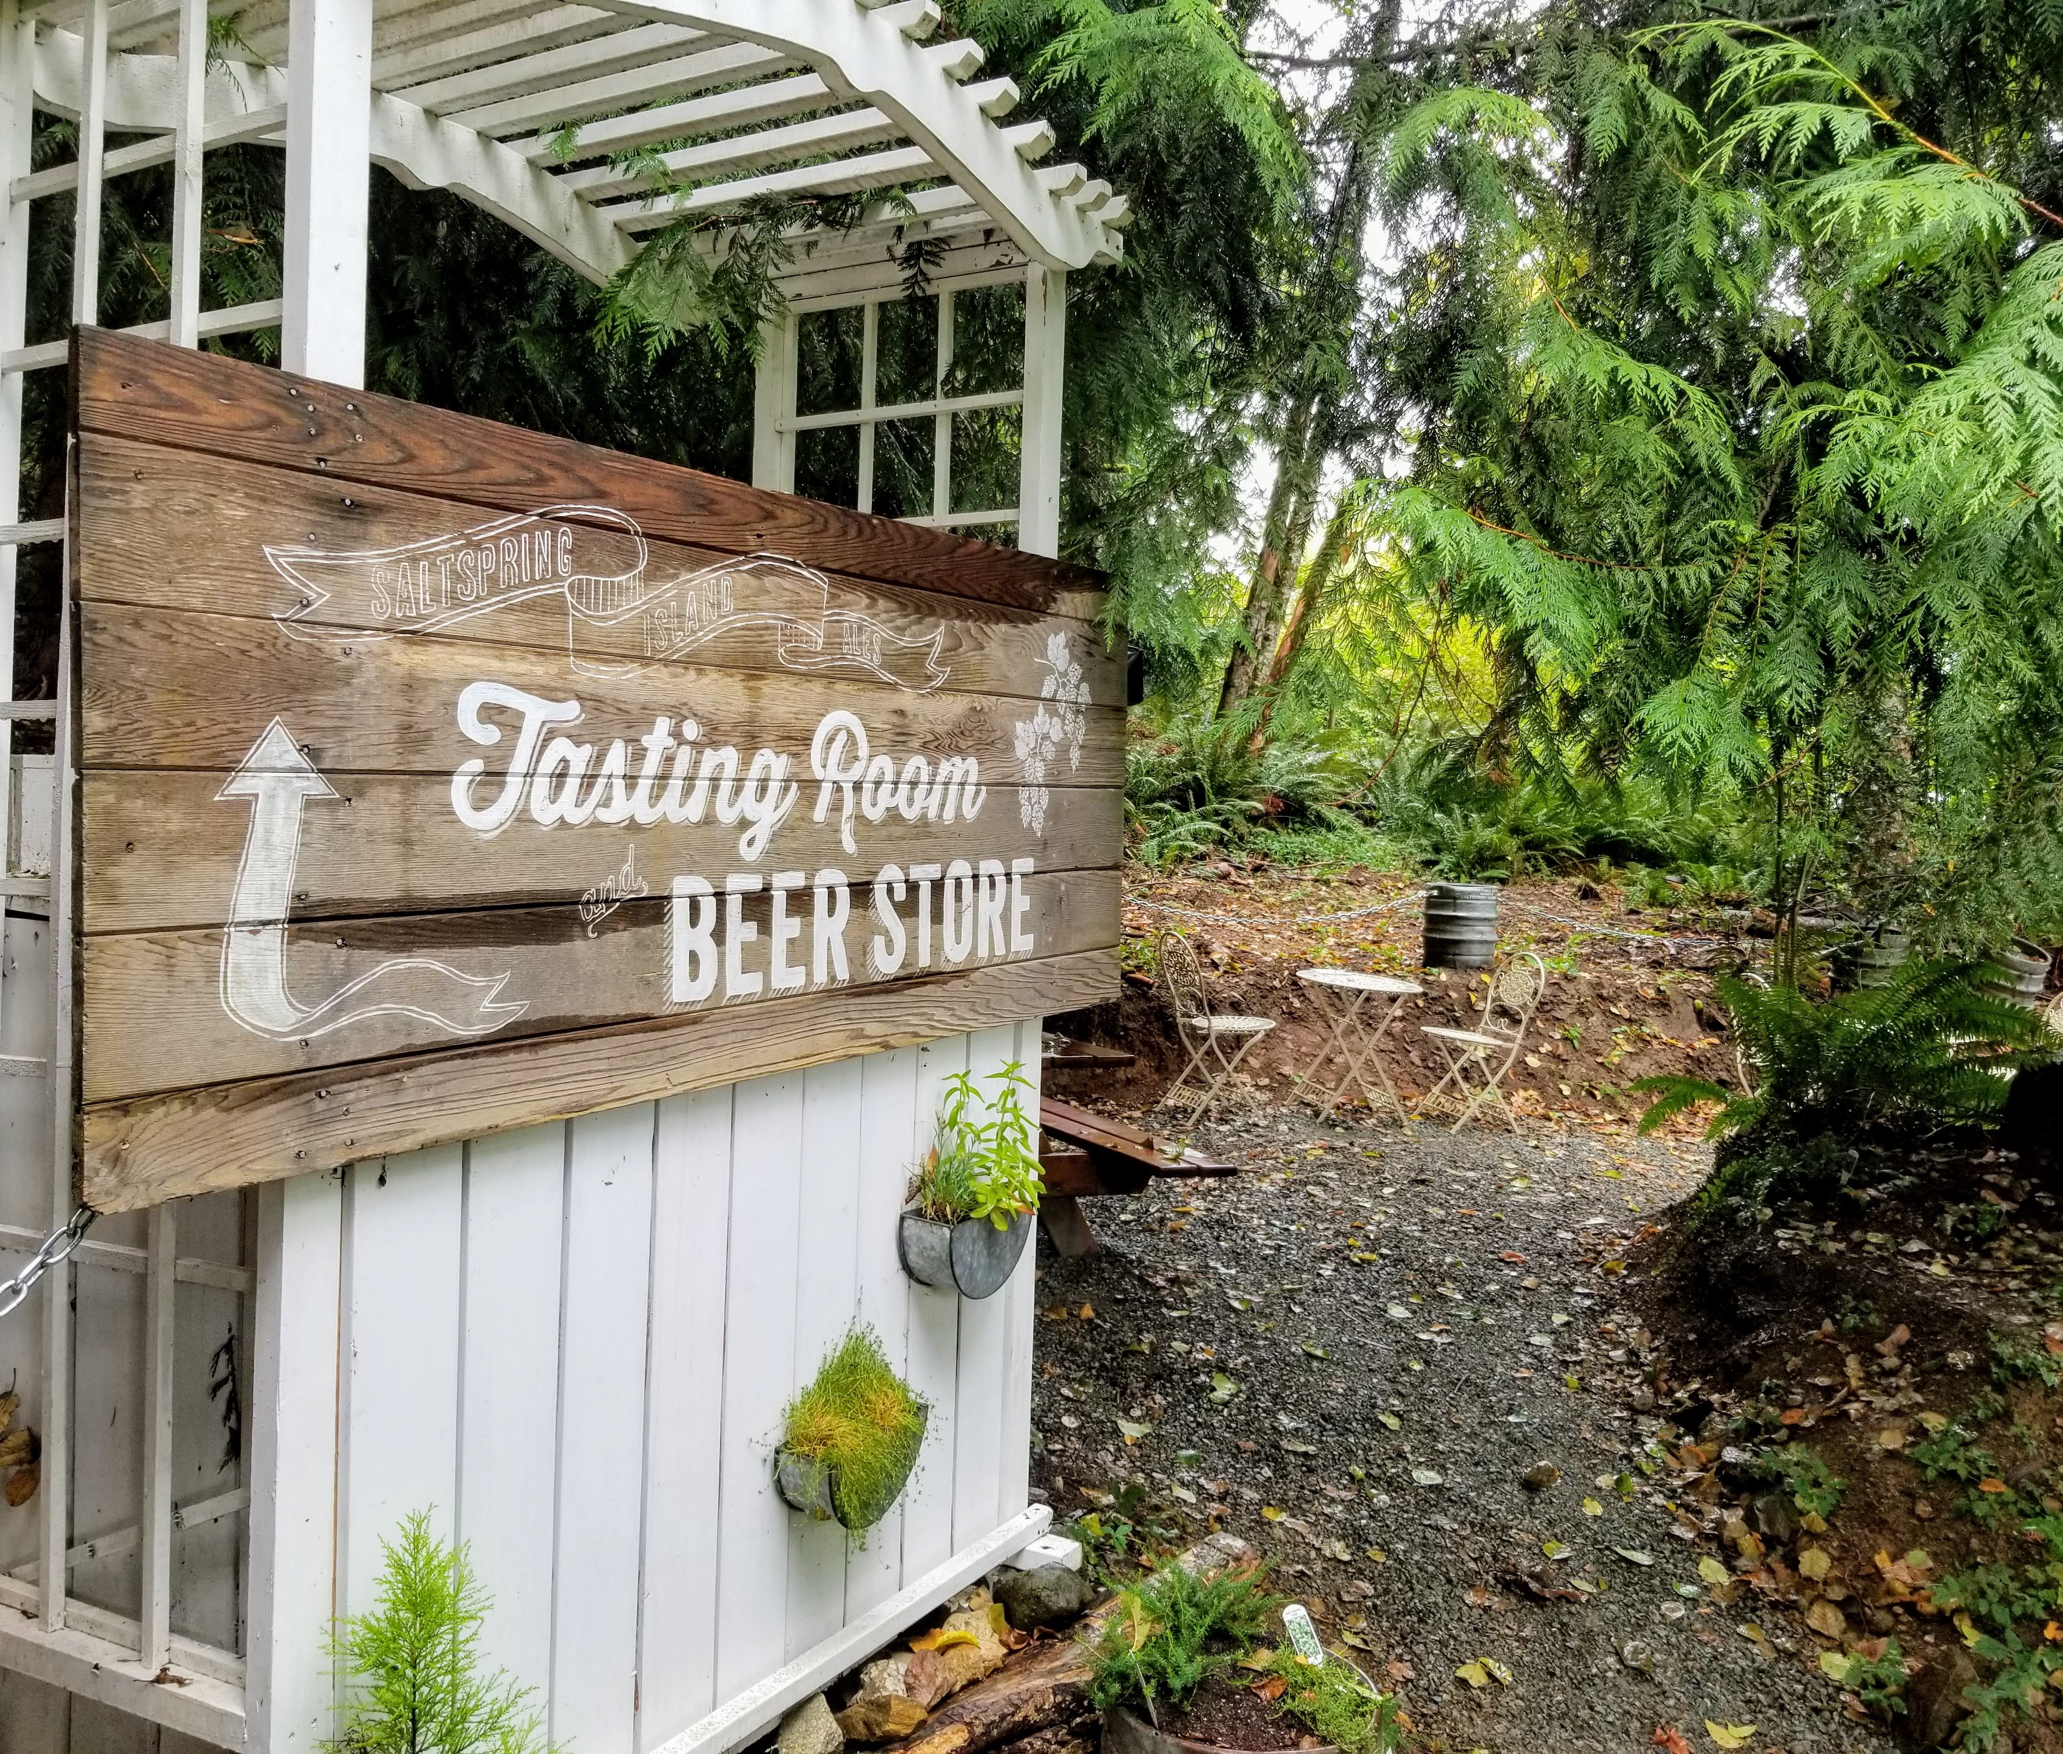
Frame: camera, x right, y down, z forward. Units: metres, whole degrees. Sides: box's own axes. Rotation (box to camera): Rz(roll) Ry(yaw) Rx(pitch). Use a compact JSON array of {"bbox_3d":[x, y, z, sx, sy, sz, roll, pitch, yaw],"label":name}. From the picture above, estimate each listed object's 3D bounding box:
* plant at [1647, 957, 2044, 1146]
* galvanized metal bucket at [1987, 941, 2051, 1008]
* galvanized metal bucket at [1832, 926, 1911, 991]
[{"bbox_3d":[2.728,0.568,5.900,1.220,0.600,1.050,2,2,25],"label":"plant"},{"bbox_3d":[5.272,0.548,9.500,0.390,0.400,0.390,21,17,29],"label":"galvanized metal bucket"},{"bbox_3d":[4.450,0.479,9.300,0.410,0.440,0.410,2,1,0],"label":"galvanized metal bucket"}]

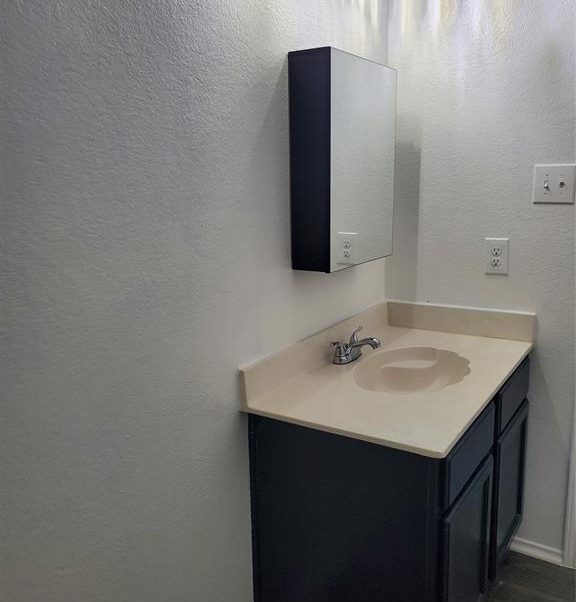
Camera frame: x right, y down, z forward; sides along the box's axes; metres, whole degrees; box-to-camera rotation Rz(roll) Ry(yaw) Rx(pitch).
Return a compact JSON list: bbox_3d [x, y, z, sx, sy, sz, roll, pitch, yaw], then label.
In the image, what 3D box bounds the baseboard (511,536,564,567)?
[{"bbox_3d":[0.904,0.914,2.123,0.192,0.062,0.013,6,14,33],"label":"baseboard"}]

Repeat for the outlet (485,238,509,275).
[{"bbox_3d":[0.724,-0.152,1.998,0.079,0.125,0.008,6,14,33],"label":"outlet"}]

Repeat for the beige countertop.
[{"bbox_3d":[0.359,0.169,1.745,0.548,0.114,0.942,6,14,33],"label":"beige countertop"}]

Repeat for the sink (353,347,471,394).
[{"bbox_3d":[0.385,0.270,1.777,0.325,0.130,0.470,6,14,33],"label":"sink"}]

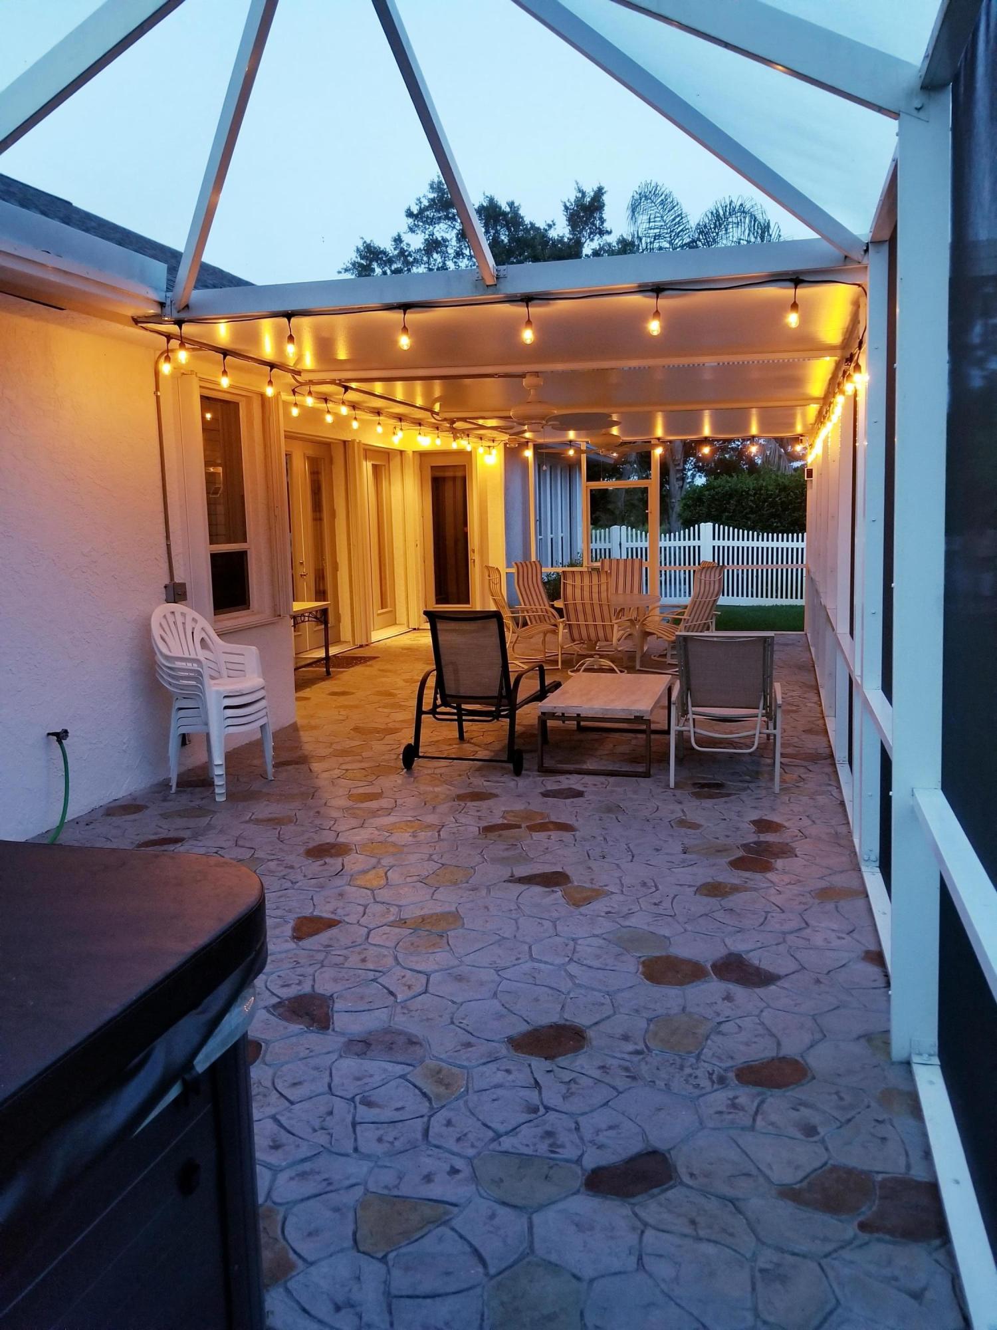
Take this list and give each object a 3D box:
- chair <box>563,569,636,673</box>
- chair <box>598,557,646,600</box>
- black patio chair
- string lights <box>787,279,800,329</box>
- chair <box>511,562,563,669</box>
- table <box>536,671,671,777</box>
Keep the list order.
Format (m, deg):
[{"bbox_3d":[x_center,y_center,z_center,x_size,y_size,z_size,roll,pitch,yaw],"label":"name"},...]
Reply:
[{"bbox_3d":[1.024,-0.451,10.244,0.650,1.050,0.800,3,9,27],"label":"chair"},{"bbox_3d":[1.477,-0.715,11.914,0.630,1.060,0.780,0,8,10],"label":"chair"},{"bbox_3d":[-0.036,0.087,6.907,0.770,1.020,1.450,1,9,18],"label":"black patio chair"},{"bbox_3d":[1.257,-1.534,4.250,0.055,0.200,0.055,1,9,15],"label":"string lights"},{"bbox_3d":[0.578,-0.630,11.515,0.770,1.060,0.630,6,11,41],"label":"chair"},{"bbox_3d":[0.755,0.380,6.780,0.710,0.430,1.230,1,9,15],"label":"table"}]

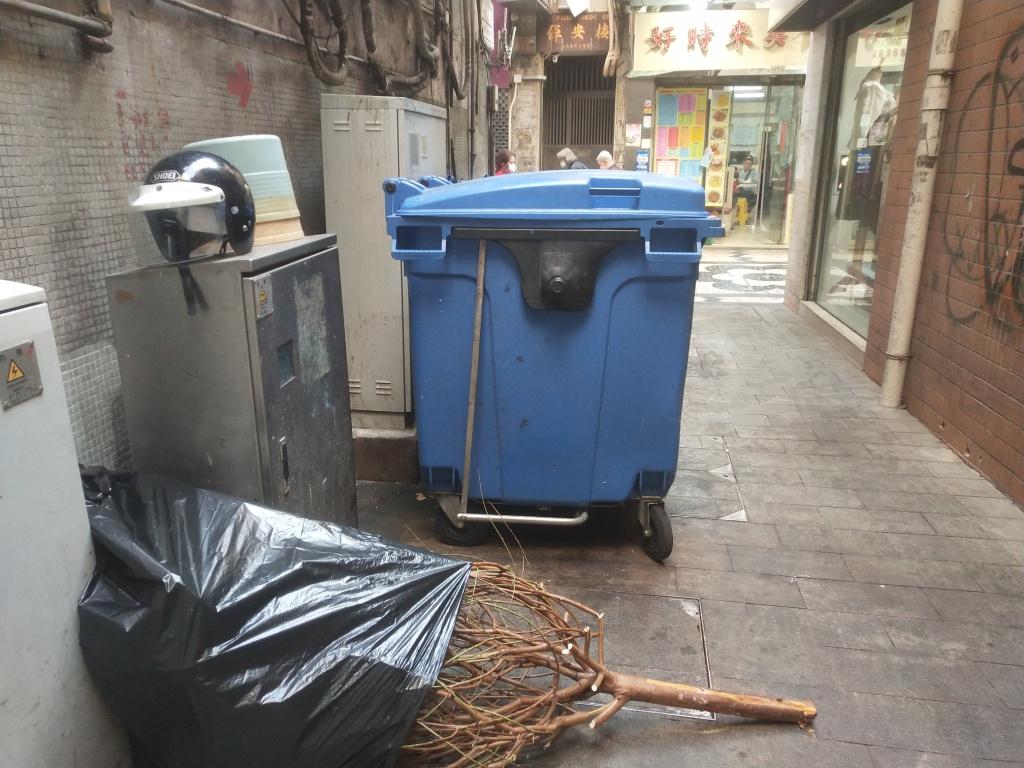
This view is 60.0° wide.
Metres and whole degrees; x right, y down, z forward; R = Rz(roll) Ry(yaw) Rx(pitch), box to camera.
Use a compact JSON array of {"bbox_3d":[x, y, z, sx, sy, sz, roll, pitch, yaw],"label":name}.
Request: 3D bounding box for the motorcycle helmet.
[{"bbox_3d":[-0.768,-0.424,2.115,0.250,0.270,0.320,10,18,31],"label":"motorcycle helmet"}]

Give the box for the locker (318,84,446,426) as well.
[{"bbox_3d":[-0.558,-0.614,4.237,0.340,1.390,1.000,2,16,5],"label":"locker"}]

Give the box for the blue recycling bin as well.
[{"bbox_3d":[0.169,-0.168,3.644,1.080,1.400,1.350,1,16,3],"label":"blue recycling bin"}]

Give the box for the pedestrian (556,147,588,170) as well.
[{"bbox_3d":[0.692,-1.833,9.769,0.480,1.500,0.480,1,16,2],"label":"pedestrian"}]

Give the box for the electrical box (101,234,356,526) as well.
[{"bbox_3d":[-0.752,0.188,2.575,0.360,1.190,0.680,2,16,5],"label":"electrical box"}]

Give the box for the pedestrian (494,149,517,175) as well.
[{"bbox_3d":[-0.077,-1.747,9.587,0.320,1.530,0.460,0,16,-2],"label":"pedestrian"}]

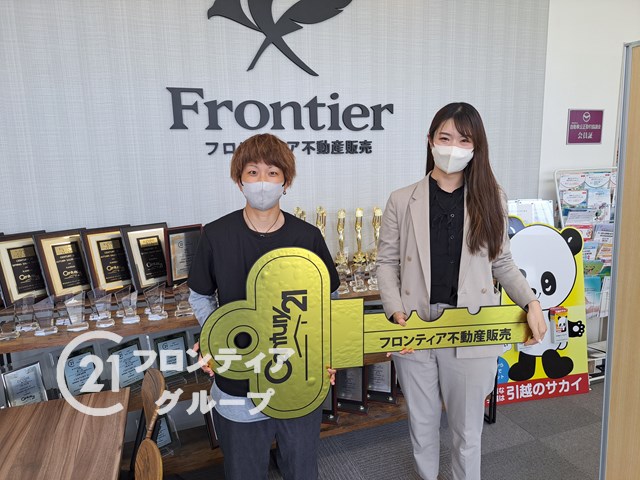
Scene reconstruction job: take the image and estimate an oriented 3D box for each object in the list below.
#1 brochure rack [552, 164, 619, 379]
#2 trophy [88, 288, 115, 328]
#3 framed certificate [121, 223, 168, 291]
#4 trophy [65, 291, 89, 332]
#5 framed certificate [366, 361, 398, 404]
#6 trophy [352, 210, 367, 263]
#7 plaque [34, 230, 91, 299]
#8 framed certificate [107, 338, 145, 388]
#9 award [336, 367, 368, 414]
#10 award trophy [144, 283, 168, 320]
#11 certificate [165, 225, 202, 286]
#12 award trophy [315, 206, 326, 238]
[{"bbox_3d":[2.049,0.214,3.132,0.750,1.430,0.400,-5,9,-21],"label":"brochure rack"},{"bbox_3d":[-1.040,0.331,2.144,0.080,0.155,0.065,-5,9,-22],"label":"trophy"},{"bbox_3d":[-0.833,0.089,2.203,0.025,0.327,0.247,-14,-1,38],"label":"framed certificate"},{"bbox_3d":[-1.152,0.333,2.104,0.088,0.170,0.065,-5,9,-22],"label":"trophy"},{"bbox_3d":[0.381,0.874,2.807,0.217,0.306,0.030,0,0,15],"label":"framed certificate"},{"bbox_3d":[0.239,-0.024,2.672,0.078,0.336,0.078,-3,9,-9],"label":"trophy"},{"bbox_3d":[-1.370,0.140,2.427,0.030,0.370,0.275,-20,-4,37],"label":"plaque"},{"bbox_3d":[-0.919,0.604,2.129,0.018,0.206,0.151,-15,-2,40],"label":"framed certificate"},{"bbox_3d":[0.185,0.794,2.387,0.167,0.250,0.085,2,9,20],"label":"award"},{"bbox_3d":[-0.819,0.314,2.221,0.087,0.152,0.065,-5,9,-22],"label":"award trophy"},{"bbox_3d":[-0.684,0.083,2.265,0.028,0.286,0.197,5,11,42],"label":"certificate"},{"bbox_3d":[0.006,-0.017,2.984,0.080,0.385,0.080,-3,8,-9],"label":"award trophy"}]

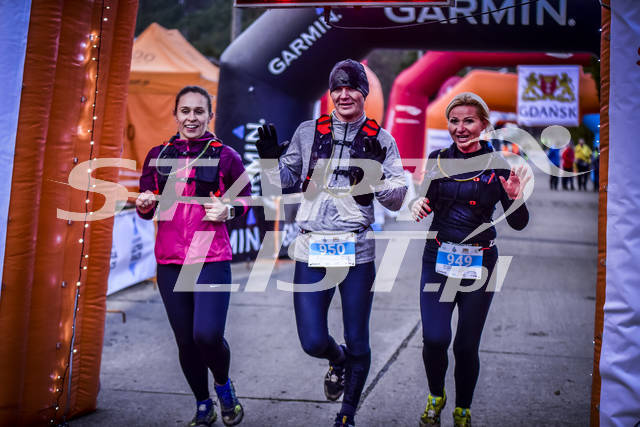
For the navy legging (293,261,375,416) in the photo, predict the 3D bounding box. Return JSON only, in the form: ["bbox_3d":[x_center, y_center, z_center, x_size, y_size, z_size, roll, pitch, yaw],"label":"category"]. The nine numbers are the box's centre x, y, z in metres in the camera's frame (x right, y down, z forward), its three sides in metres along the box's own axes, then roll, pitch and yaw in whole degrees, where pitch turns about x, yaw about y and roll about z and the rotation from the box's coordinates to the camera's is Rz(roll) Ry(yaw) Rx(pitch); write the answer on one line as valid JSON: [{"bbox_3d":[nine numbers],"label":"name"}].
[{"bbox_3d":[0.062,0.530,6.560,0.380,0.820,0.480,0,3,3],"label":"navy legging"}]

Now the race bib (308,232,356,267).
[{"bbox_3d":[0.058,0.168,6.400,0.218,0.158,0.015,0,1,3],"label":"race bib"}]

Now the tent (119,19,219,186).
[{"bbox_3d":[-2.750,-1.310,21.500,2.800,3.300,3.100,0,3,8],"label":"tent"}]

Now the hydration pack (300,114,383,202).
[{"bbox_3d":[0.100,-0.253,6.500,0.360,0.430,0.270,0,3,3],"label":"hydration pack"}]

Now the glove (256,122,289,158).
[{"bbox_3d":[-0.216,-0.333,6.360,0.145,0.175,0.070,0,3,-3],"label":"glove"}]

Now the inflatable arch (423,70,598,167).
[{"bbox_3d":[6.600,-2.700,45.000,6.800,3.950,1.300,0,3,5],"label":"inflatable arch"}]

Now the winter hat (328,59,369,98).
[{"bbox_3d":[0.135,-0.620,6.400,0.178,0.185,0.220,1,2,17],"label":"winter hat"}]

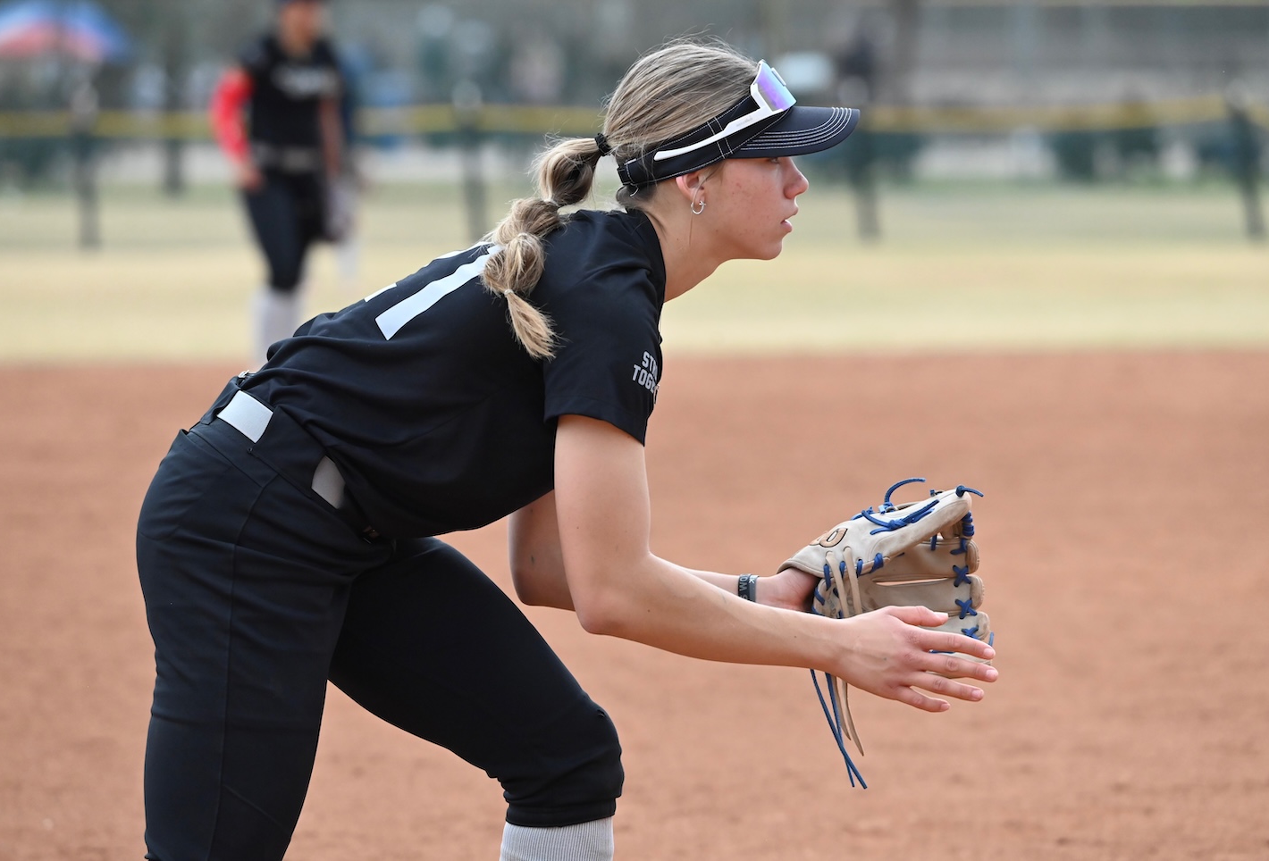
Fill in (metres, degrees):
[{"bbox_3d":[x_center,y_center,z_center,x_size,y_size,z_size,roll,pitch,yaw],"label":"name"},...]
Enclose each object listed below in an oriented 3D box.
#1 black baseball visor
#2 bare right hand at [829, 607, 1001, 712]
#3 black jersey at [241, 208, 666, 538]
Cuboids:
[{"bbox_3d":[0.105,-0.331,9.650,0.272,0.112,0.185,-17,2,-2],"label":"black baseball visor"},{"bbox_3d":[0.297,0.243,9.550,0.182,0.102,0.065,12,0,-3],"label":"bare right hand"},{"bbox_3d":[-0.175,-0.059,9.650,0.455,0.285,0.430,-31,9,0],"label":"black jersey"}]

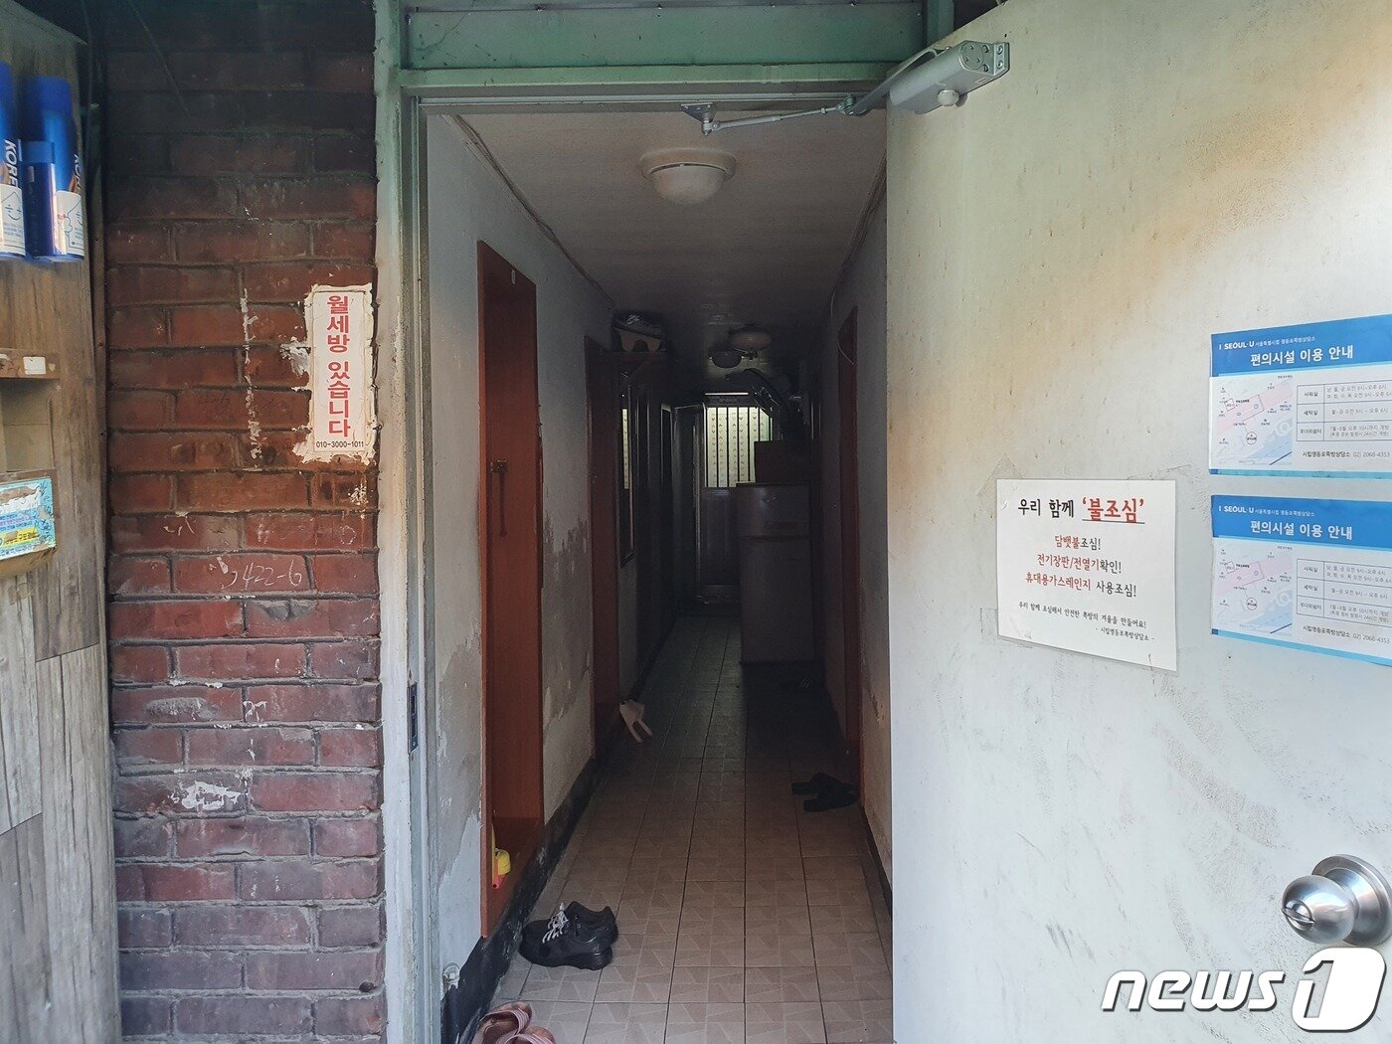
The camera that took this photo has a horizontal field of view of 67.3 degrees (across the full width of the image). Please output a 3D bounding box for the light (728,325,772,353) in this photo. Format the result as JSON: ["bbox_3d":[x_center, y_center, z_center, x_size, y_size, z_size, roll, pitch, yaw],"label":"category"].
[{"bbox_3d":[0.323,-1.087,6.259,0.260,0.125,0.260,0,2,3],"label":"light"}]

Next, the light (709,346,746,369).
[{"bbox_3d":[0.217,-1.139,7.302,0.258,0.125,0.258,0,2,3],"label":"light"}]

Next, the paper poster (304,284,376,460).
[{"bbox_3d":[-0.562,-0.236,1.650,0.110,0.275,0.010,0,2,2],"label":"paper poster"}]

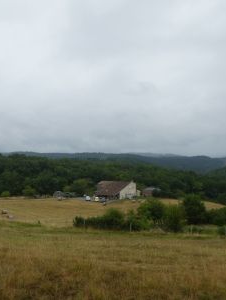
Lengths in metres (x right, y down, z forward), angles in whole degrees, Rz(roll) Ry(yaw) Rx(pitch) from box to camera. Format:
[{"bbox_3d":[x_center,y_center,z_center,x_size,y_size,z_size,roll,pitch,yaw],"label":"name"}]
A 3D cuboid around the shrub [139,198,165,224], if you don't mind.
[{"bbox_3d":[6.250,10.180,45.000,4.540,4.790,4.200,0,-3,0],"label":"shrub"}]

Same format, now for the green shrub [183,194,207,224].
[{"bbox_3d":[14.580,10.600,49.000,4.240,5.480,4.000,0,-3,0],"label":"green shrub"}]

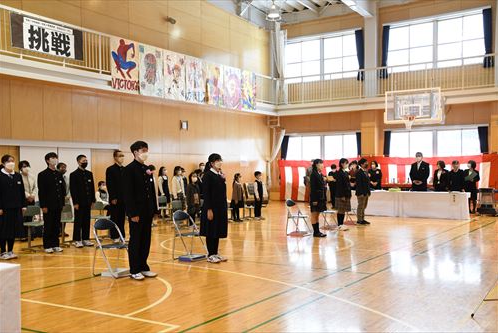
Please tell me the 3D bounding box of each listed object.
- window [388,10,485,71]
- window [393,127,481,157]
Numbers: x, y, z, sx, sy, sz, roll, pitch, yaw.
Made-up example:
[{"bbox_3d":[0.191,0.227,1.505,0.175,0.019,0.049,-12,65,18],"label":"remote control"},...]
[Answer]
[{"bbox_3d":[7.144,-4.780,20.878,3.700,1.950,0.120,-1,-1,34],"label":"window"},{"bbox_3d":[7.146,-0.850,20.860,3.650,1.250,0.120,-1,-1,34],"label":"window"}]

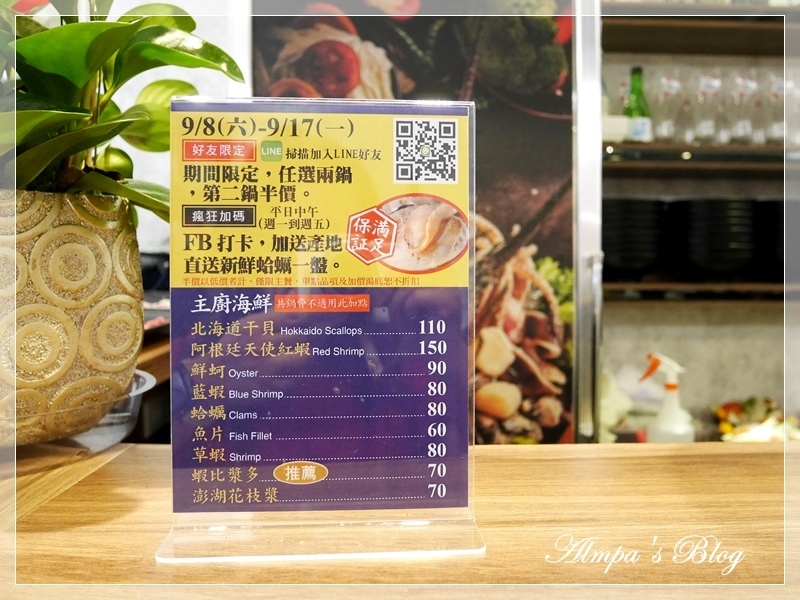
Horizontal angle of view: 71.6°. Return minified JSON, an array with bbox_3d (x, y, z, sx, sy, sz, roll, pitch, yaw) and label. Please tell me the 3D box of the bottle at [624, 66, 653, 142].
[{"bbox_3d":[0.651,-0.530,1.515,0.071,0.219,0.071,0,1,17],"label":"bottle"}]

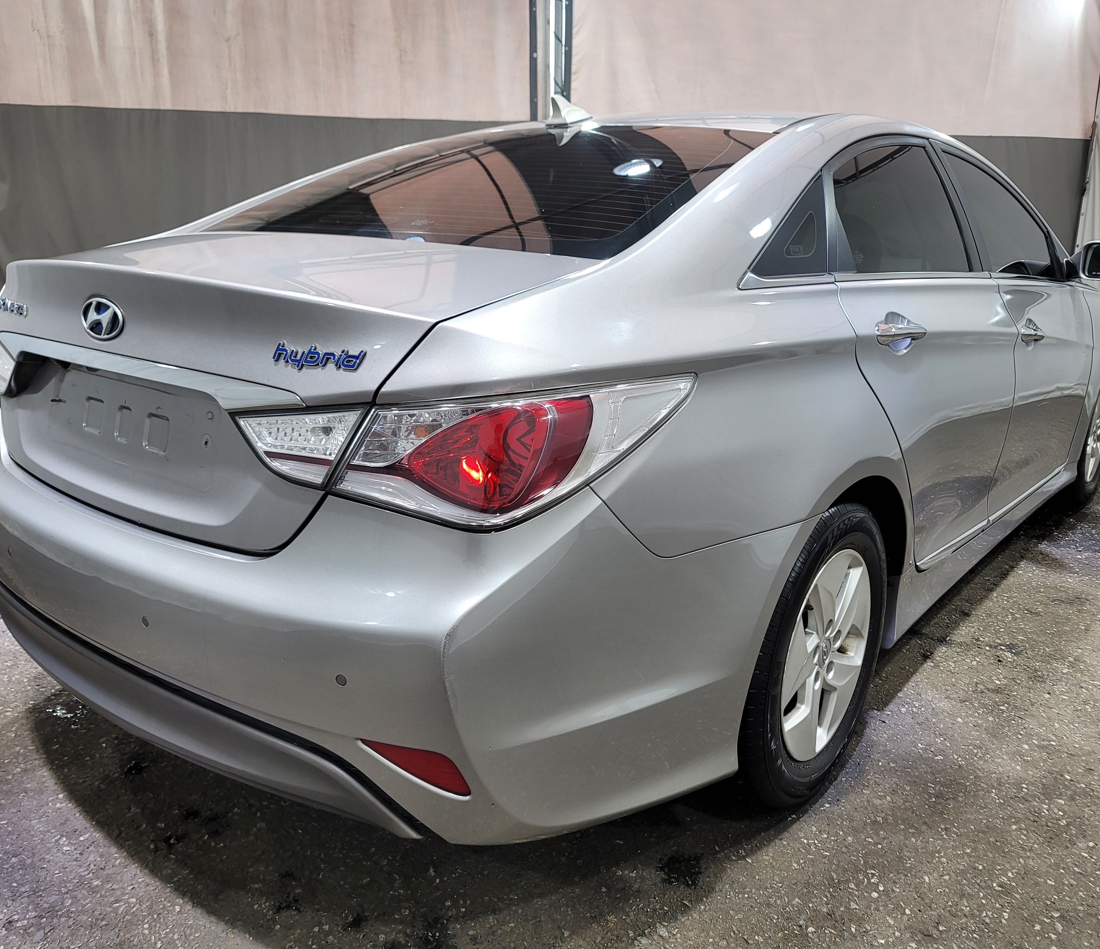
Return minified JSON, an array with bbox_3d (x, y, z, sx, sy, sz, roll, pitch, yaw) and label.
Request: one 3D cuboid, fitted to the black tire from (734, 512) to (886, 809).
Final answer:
[{"bbox_3d":[0.488,0.344,1.875,0.215,0.668,0.668,12,19,38],"label":"black tire"}]

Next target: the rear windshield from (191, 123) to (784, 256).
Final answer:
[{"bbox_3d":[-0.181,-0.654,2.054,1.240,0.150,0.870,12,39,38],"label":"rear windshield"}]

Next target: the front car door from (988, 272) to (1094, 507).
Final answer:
[{"bbox_3d":[1.569,-0.298,2.968,0.150,0.710,1.150,12,19,38],"label":"front car door"}]

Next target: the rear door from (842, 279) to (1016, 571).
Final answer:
[{"bbox_3d":[0.879,-0.115,2.157,0.150,0.710,1.090,12,19,38],"label":"rear door"}]

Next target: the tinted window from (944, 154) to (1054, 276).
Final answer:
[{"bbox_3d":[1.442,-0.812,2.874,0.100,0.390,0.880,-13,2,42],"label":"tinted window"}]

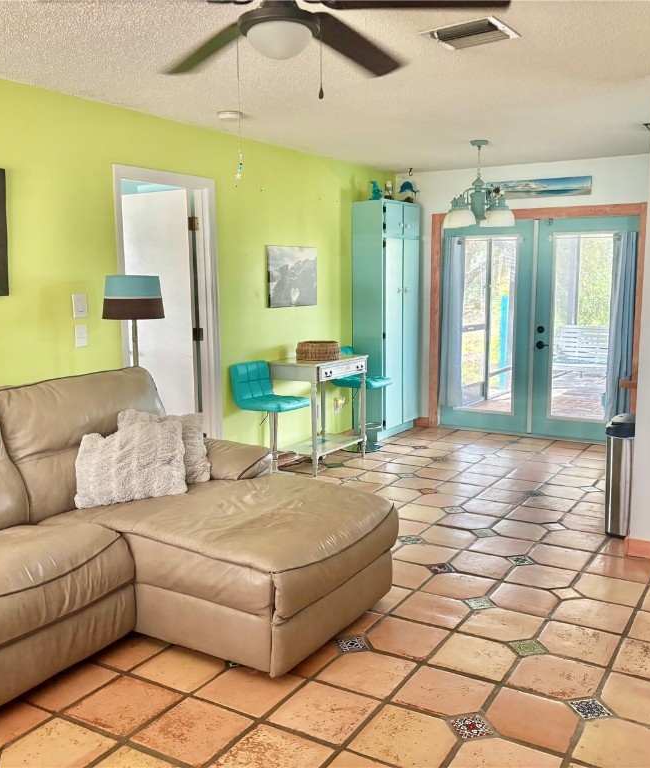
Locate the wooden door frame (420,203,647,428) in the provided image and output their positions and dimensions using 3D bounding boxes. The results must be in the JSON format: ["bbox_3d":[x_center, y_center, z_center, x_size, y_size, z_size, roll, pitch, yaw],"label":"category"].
[{"bbox_3d":[1.863,-0.537,7.002,1.910,2.065,0.100,4,9,31],"label":"wooden door frame"}]

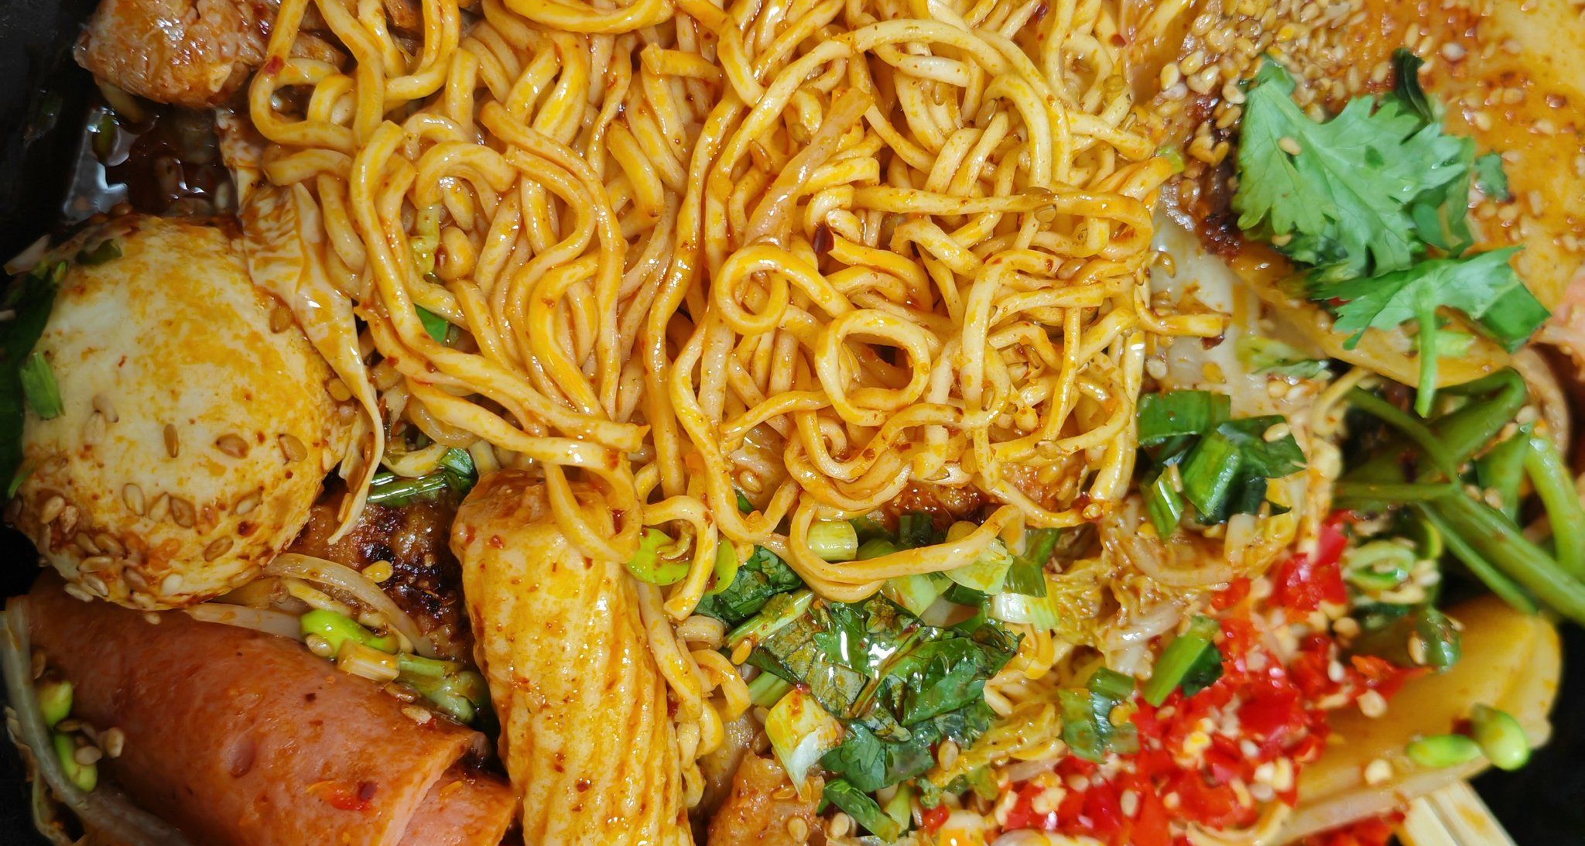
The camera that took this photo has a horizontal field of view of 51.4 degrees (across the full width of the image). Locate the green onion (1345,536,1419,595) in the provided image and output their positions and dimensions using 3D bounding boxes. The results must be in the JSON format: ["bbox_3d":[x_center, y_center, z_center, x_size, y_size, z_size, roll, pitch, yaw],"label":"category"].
[{"bbox_3d":[0.076,0.019,0.216,0.011,0.005,0.006,-1,93,-24],"label":"green onion"}]

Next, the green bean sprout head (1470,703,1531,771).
[{"bbox_3d":[0.087,0.039,0.202,0.005,0.005,0.008,-47,109,-15],"label":"green bean sprout head"}]

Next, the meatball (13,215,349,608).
[{"bbox_3d":[-0.061,-0.001,0.163,0.034,0.034,0.037,0,93,-24],"label":"meatball"}]

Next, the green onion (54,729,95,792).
[{"bbox_3d":[-0.070,0.033,0.161,0.002,0.004,0.006,-24,102,-21],"label":"green onion"}]

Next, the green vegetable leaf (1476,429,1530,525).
[{"bbox_3d":[0.093,0.007,0.216,0.006,0.006,0.013,11,89,-21],"label":"green vegetable leaf"}]

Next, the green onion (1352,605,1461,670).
[{"bbox_3d":[0.080,0.028,0.219,0.017,0.006,0.008,8,89,-24],"label":"green onion"}]

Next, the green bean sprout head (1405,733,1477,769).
[{"bbox_3d":[0.078,0.039,0.198,0.009,0.004,0.004,1,92,-24],"label":"green bean sprout head"}]

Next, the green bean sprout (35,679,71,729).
[{"bbox_3d":[-0.072,0.027,0.160,0.004,0.004,0.005,25,84,-20],"label":"green bean sprout"}]

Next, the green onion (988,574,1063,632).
[{"bbox_3d":[0.027,0.022,0.194,0.009,0.004,0.005,22,85,-21],"label":"green onion"}]

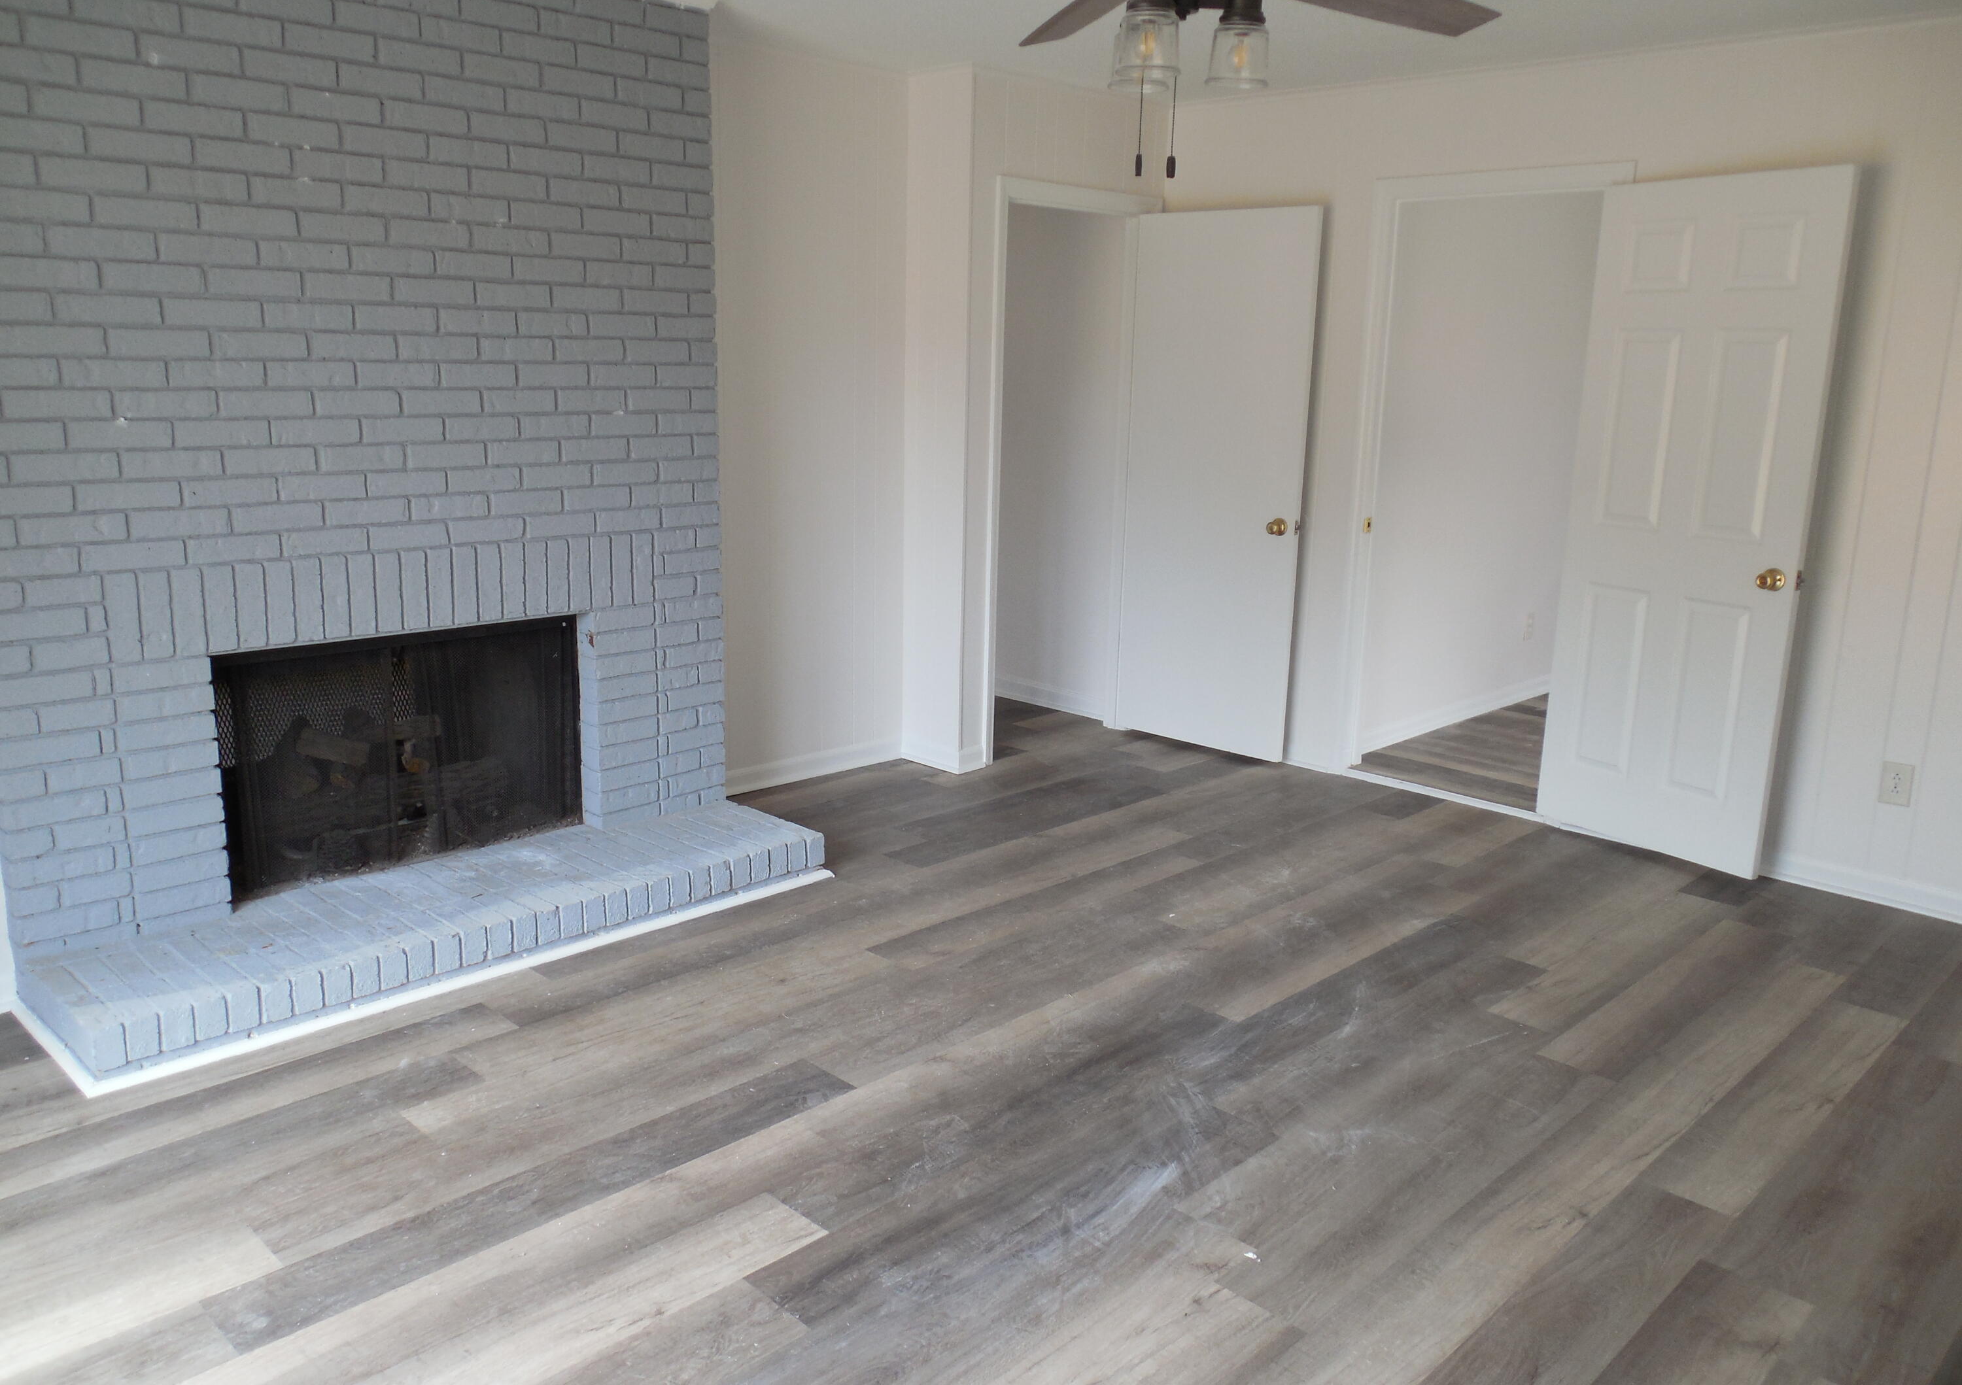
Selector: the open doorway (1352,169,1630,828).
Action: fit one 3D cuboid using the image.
[{"bbox_3d":[1.679,-0.658,4.848,0.853,2.110,0.130,14,18,43],"label":"open doorway"}]

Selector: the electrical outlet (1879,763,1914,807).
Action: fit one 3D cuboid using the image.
[{"bbox_3d":[2.607,0.263,4.042,0.076,0.117,0.008,14,18,43],"label":"electrical outlet"}]

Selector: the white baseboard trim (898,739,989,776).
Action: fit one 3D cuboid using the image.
[{"bbox_3d":[-0.139,0.226,5.358,0.298,0.083,0.146,14,18,43],"label":"white baseboard trim"}]

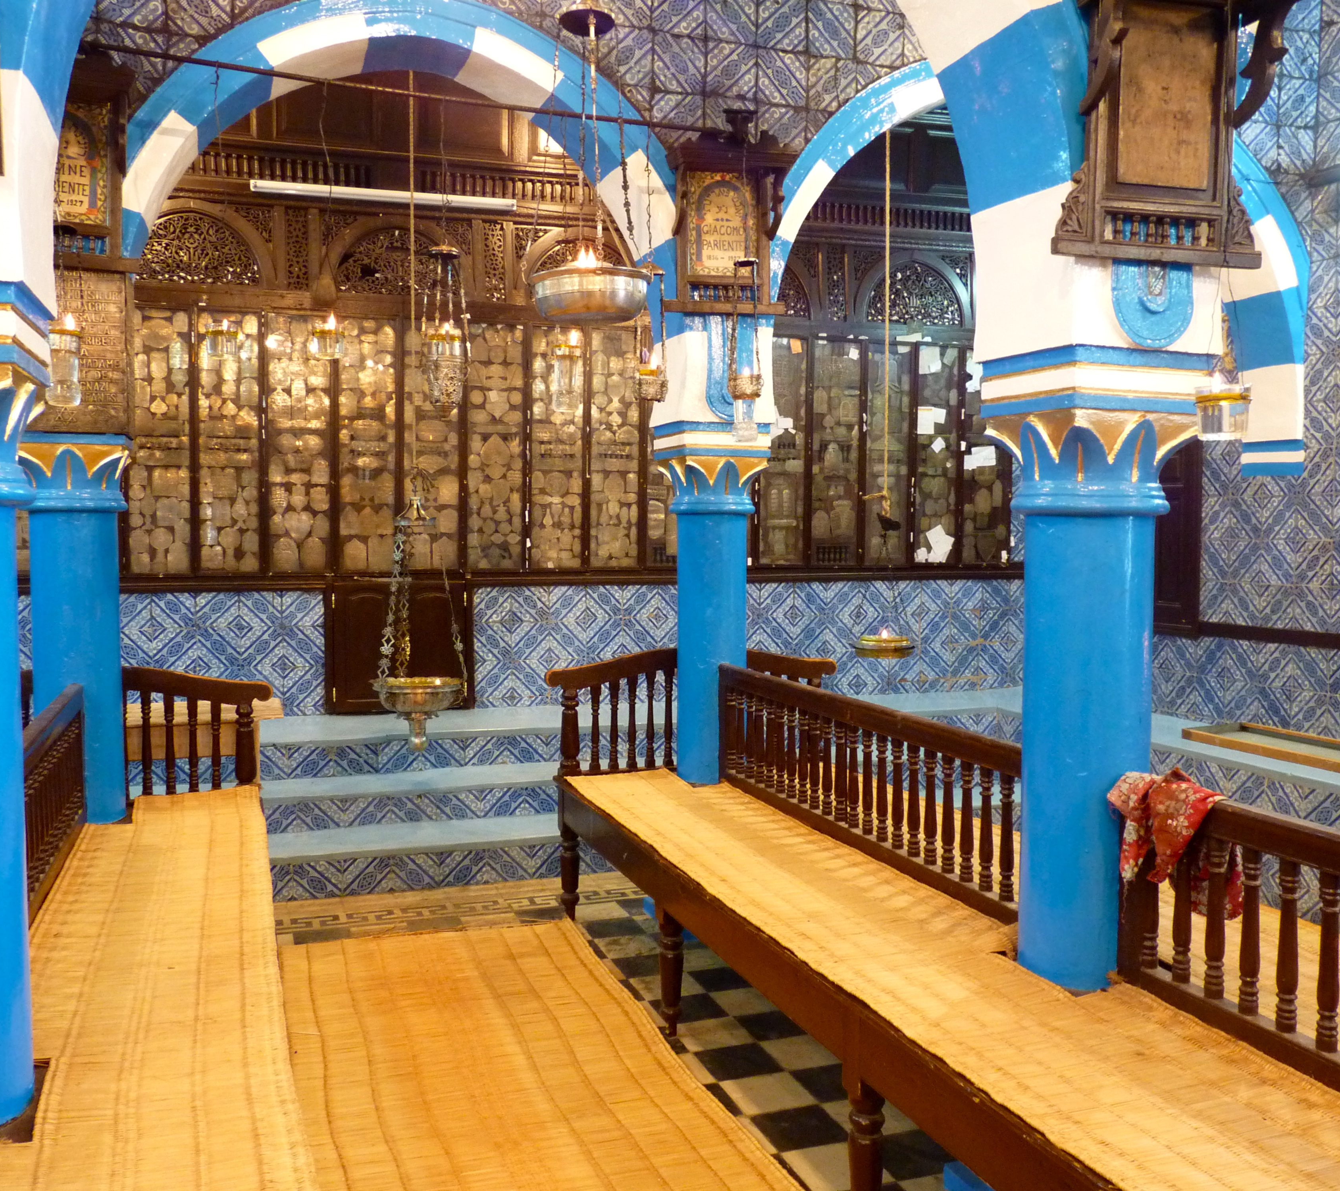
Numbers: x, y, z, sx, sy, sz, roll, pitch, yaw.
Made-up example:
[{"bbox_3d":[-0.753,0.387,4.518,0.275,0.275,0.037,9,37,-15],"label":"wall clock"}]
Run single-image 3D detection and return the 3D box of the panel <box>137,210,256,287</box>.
[{"bbox_3d":[-2.198,-1.598,5.722,0.585,0.339,0.050,-1,3,-19],"label":"panel"}]

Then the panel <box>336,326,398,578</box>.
[{"bbox_3d":[-1.473,-0.722,6.021,0.287,1.232,0.050,-1,3,-19],"label":"panel"}]

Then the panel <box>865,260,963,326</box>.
[{"bbox_3d":[1.356,-1.683,6.920,0.621,0.369,0.050,-1,3,-19],"label":"panel"}]

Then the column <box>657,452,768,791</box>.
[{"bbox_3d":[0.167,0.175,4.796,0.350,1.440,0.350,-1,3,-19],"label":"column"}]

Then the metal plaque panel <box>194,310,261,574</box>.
[{"bbox_3d":[-2.073,-0.714,5.810,0.295,1.223,0.050,-1,3,-19],"label":"metal plaque panel"}]

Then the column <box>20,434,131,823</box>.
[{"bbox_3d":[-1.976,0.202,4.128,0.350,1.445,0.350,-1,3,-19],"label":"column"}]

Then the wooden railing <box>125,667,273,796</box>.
[{"bbox_3d":[-1.724,0.481,4.410,0.605,0.470,0.070,-1,3,-19],"label":"wooden railing"}]

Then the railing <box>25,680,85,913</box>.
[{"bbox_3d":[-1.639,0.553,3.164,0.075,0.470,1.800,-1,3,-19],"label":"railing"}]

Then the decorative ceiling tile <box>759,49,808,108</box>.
[{"bbox_3d":[0.408,-1.899,4.562,0.204,0.189,0.020,-1,3,-19],"label":"decorative ceiling tile"}]

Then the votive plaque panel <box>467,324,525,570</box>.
[{"bbox_3d":[-0.880,-0.741,6.229,0.301,1.225,0.050,-1,3,-19],"label":"votive plaque panel"}]

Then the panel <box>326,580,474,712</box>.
[{"bbox_3d":[-1.325,0.249,6.101,0.731,0.653,0.050,-1,3,-19],"label":"panel"}]

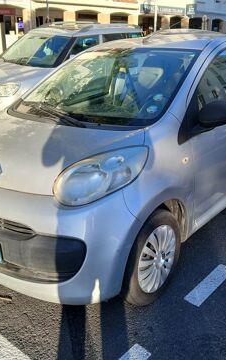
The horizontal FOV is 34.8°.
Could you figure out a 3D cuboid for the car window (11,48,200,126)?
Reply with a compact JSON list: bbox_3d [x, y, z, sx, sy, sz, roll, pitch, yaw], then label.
[{"bbox_3d":[-0.104,-0.674,2.492,1.280,0.110,1.000,13,50,38],"label":"car window"}]

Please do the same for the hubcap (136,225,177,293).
[{"bbox_3d":[0.238,0.433,1.985,0.050,0.385,0.385,13,25,38],"label":"hubcap"}]

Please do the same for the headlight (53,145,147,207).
[{"bbox_3d":[-0.055,-0.023,1.803,0.310,0.250,0.460,10,23,33],"label":"headlight"}]

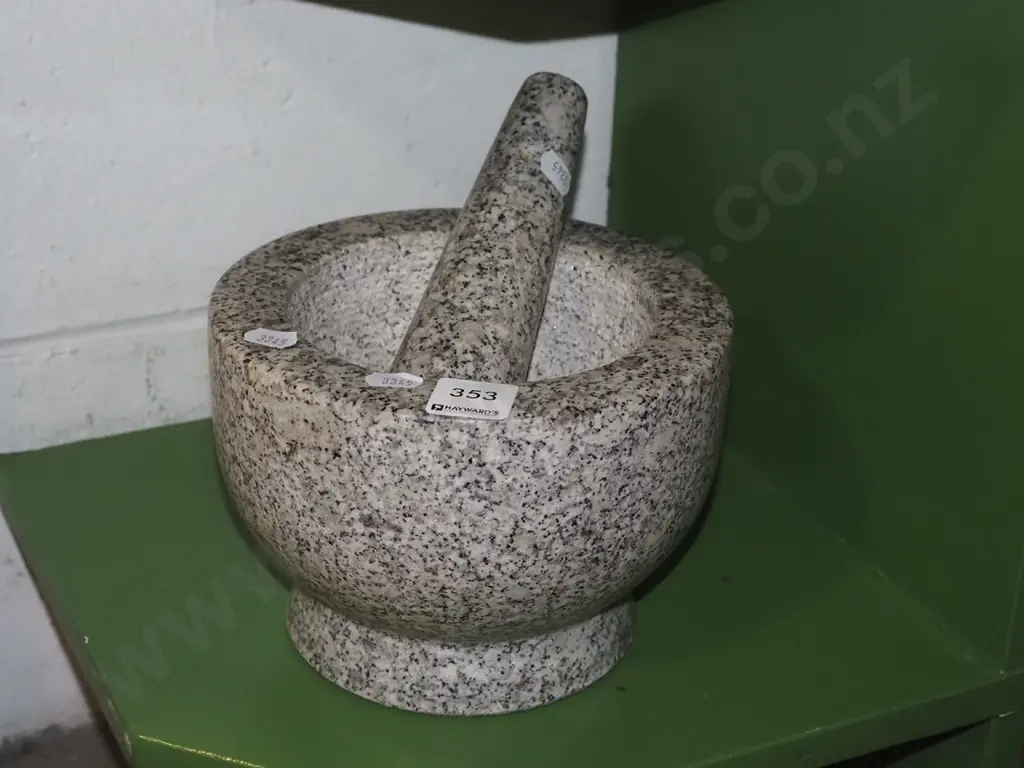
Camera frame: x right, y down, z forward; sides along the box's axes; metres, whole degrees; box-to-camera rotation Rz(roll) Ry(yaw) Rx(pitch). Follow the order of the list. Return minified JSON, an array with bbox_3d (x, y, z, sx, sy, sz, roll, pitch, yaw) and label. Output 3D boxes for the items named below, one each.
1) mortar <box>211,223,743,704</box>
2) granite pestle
[{"bbox_3d":[-0.019,0.035,0.793,0.224,0.159,0.224,2,26,0],"label":"mortar"},{"bbox_3d":[-0.010,-0.046,0.803,0.063,0.206,0.063,18,-10,0],"label":"granite pestle"}]

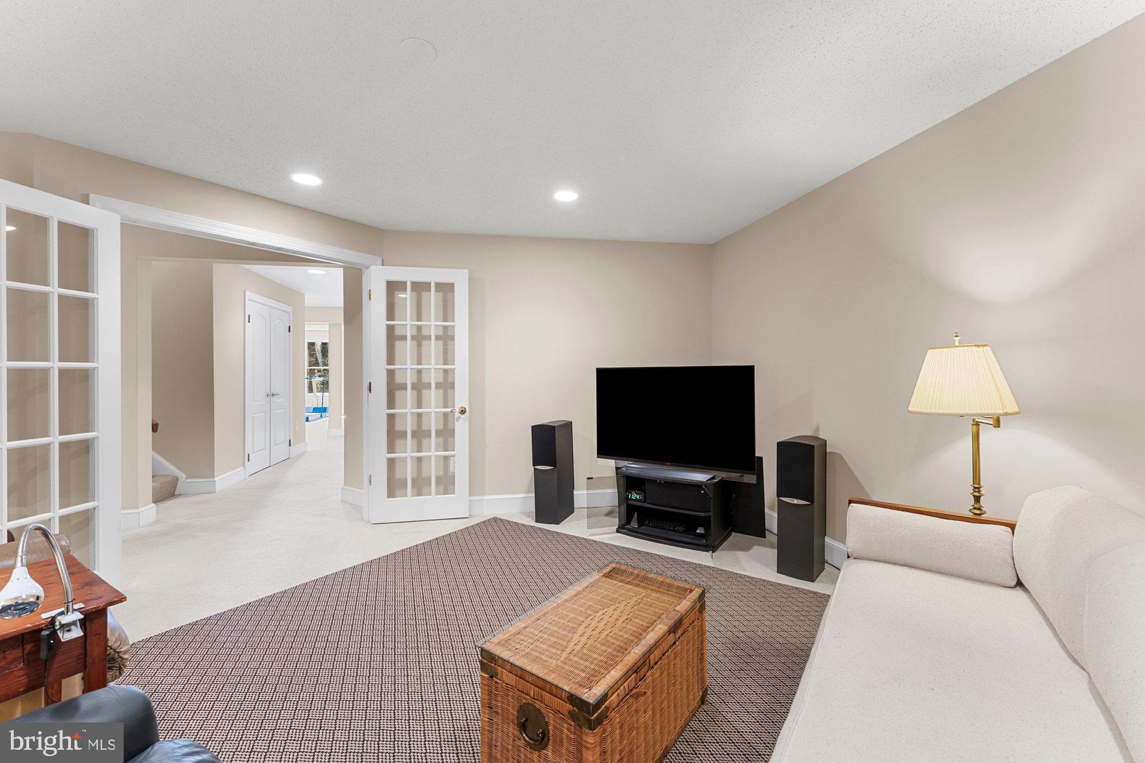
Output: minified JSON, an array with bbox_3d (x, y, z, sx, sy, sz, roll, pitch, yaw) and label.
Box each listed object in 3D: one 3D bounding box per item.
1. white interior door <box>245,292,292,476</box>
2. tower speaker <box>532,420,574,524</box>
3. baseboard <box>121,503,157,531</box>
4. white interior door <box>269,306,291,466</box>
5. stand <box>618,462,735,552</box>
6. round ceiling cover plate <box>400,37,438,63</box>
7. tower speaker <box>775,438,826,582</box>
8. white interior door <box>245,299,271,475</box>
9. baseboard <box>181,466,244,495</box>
[{"bbox_3d":[-3.926,0.035,5.735,0.100,2.150,1.240,0,1,-11],"label":"white interior door"},{"bbox_3d":[-0.149,0.738,3.710,0.205,0.800,0.340,0,1,20],"label":"tower speaker"},{"bbox_3d":[-3.486,1.078,3.583,0.140,0.145,0.220,0,1,-12],"label":"baseboard"},{"bbox_3d":[-3.976,0.075,6.011,0.050,2.040,0.560,0,1,-11],"label":"white interior door"},{"bbox_3d":[0.747,0.910,3.333,0.730,0.465,0.460,1,1,33],"label":"stand"},{"bbox_3d":[-0.567,-1.217,1.641,0.131,0.013,0.131,0,1,0],"label":"round ceiling cover plate"},{"bbox_3d":[1.392,0.753,2.709,0.205,0.800,0.280,1,1,39],"label":"tower speaker"},{"bbox_3d":[-3.866,0.085,5.449,0.050,2.040,0.590,0,1,-11],"label":"white interior door"},{"bbox_3d":[-3.816,1.058,4.779,0.310,0.140,0.650,0,1,-12],"label":"baseboard"}]

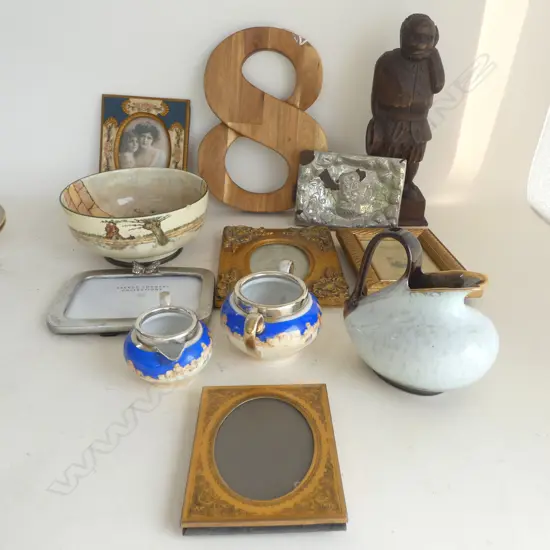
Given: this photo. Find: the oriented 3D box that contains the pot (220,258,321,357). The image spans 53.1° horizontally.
[{"bbox_3d":[-0.004,0.044,0.612,0.113,0.070,0.152,10,30,15],"label":"pot"}]

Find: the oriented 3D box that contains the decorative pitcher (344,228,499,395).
[{"bbox_3d":[0.153,0.025,0.555,0.155,0.159,0.150,0,29,0],"label":"decorative pitcher"}]

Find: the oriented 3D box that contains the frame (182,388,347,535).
[{"bbox_3d":[-0.009,0.152,0.474,0.121,0.016,0.152,-1,29,-1],"label":"frame"}]

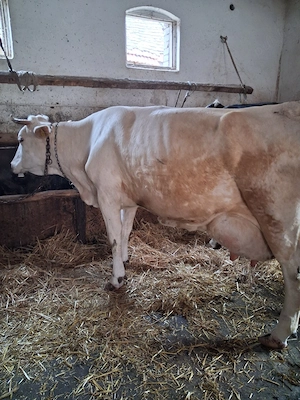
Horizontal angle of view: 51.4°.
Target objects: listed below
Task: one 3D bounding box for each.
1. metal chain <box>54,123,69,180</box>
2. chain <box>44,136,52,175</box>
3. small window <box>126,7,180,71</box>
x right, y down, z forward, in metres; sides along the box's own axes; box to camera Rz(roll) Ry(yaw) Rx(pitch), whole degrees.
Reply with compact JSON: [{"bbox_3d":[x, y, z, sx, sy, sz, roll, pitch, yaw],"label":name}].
[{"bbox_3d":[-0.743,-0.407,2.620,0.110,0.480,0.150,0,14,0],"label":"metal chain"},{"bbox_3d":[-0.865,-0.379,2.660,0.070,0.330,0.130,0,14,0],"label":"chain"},{"bbox_3d":[0.041,-2.111,4.117,0.760,0.752,0.120,-5,15,-22],"label":"small window"}]

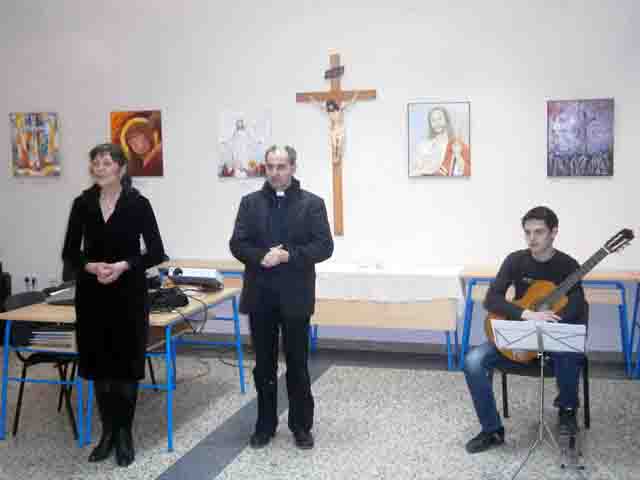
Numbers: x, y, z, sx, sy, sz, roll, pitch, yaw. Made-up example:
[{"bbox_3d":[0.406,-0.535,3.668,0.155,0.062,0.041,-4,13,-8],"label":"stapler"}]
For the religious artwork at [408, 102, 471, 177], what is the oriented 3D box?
[{"bbox_3d":[0.991,-0.829,7.213,0.512,0.608,0.030,1,4,14],"label":"religious artwork"}]

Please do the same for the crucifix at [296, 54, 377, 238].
[{"bbox_3d":[0.154,-0.797,7.378,0.691,1.530,0.120,1,4,14],"label":"crucifix"}]

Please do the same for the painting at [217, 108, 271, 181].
[{"bbox_3d":[-0.655,-0.837,7.625,0.480,0.582,0.030,1,4,14],"label":"painting"}]

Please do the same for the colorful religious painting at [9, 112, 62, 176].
[{"bbox_3d":[-2.650,-0.890,8.122,0.518,0.597,0.030,1,4,14],"label":"colorful religious painting"}]

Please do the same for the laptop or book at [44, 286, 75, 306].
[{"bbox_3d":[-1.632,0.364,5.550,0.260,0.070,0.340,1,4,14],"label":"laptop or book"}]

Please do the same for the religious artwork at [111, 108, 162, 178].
[{"bbox_3d":[-1.652,-0.869,7.873,0.509,0.583,0.030,1,4,14],"label":"religious artwork"}]

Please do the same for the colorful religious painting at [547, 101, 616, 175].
[{"bbox_3d":[2.077,-0.810,6.942,0.511,0.609,0.030,1,4,14],"label":"colorful religious painting"}]

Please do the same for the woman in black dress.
[{"bbox_3d":[-1.123,0.330,4.706,0.520,1.703,0.360,0,3,2],"label":"woman in black dress"}]

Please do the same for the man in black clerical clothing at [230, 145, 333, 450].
[{"bbox_3d":[-0.219,0.314,4.936,0.550,1.699,0.370,0,3,5],"label":"man in black clerical clothing"}]

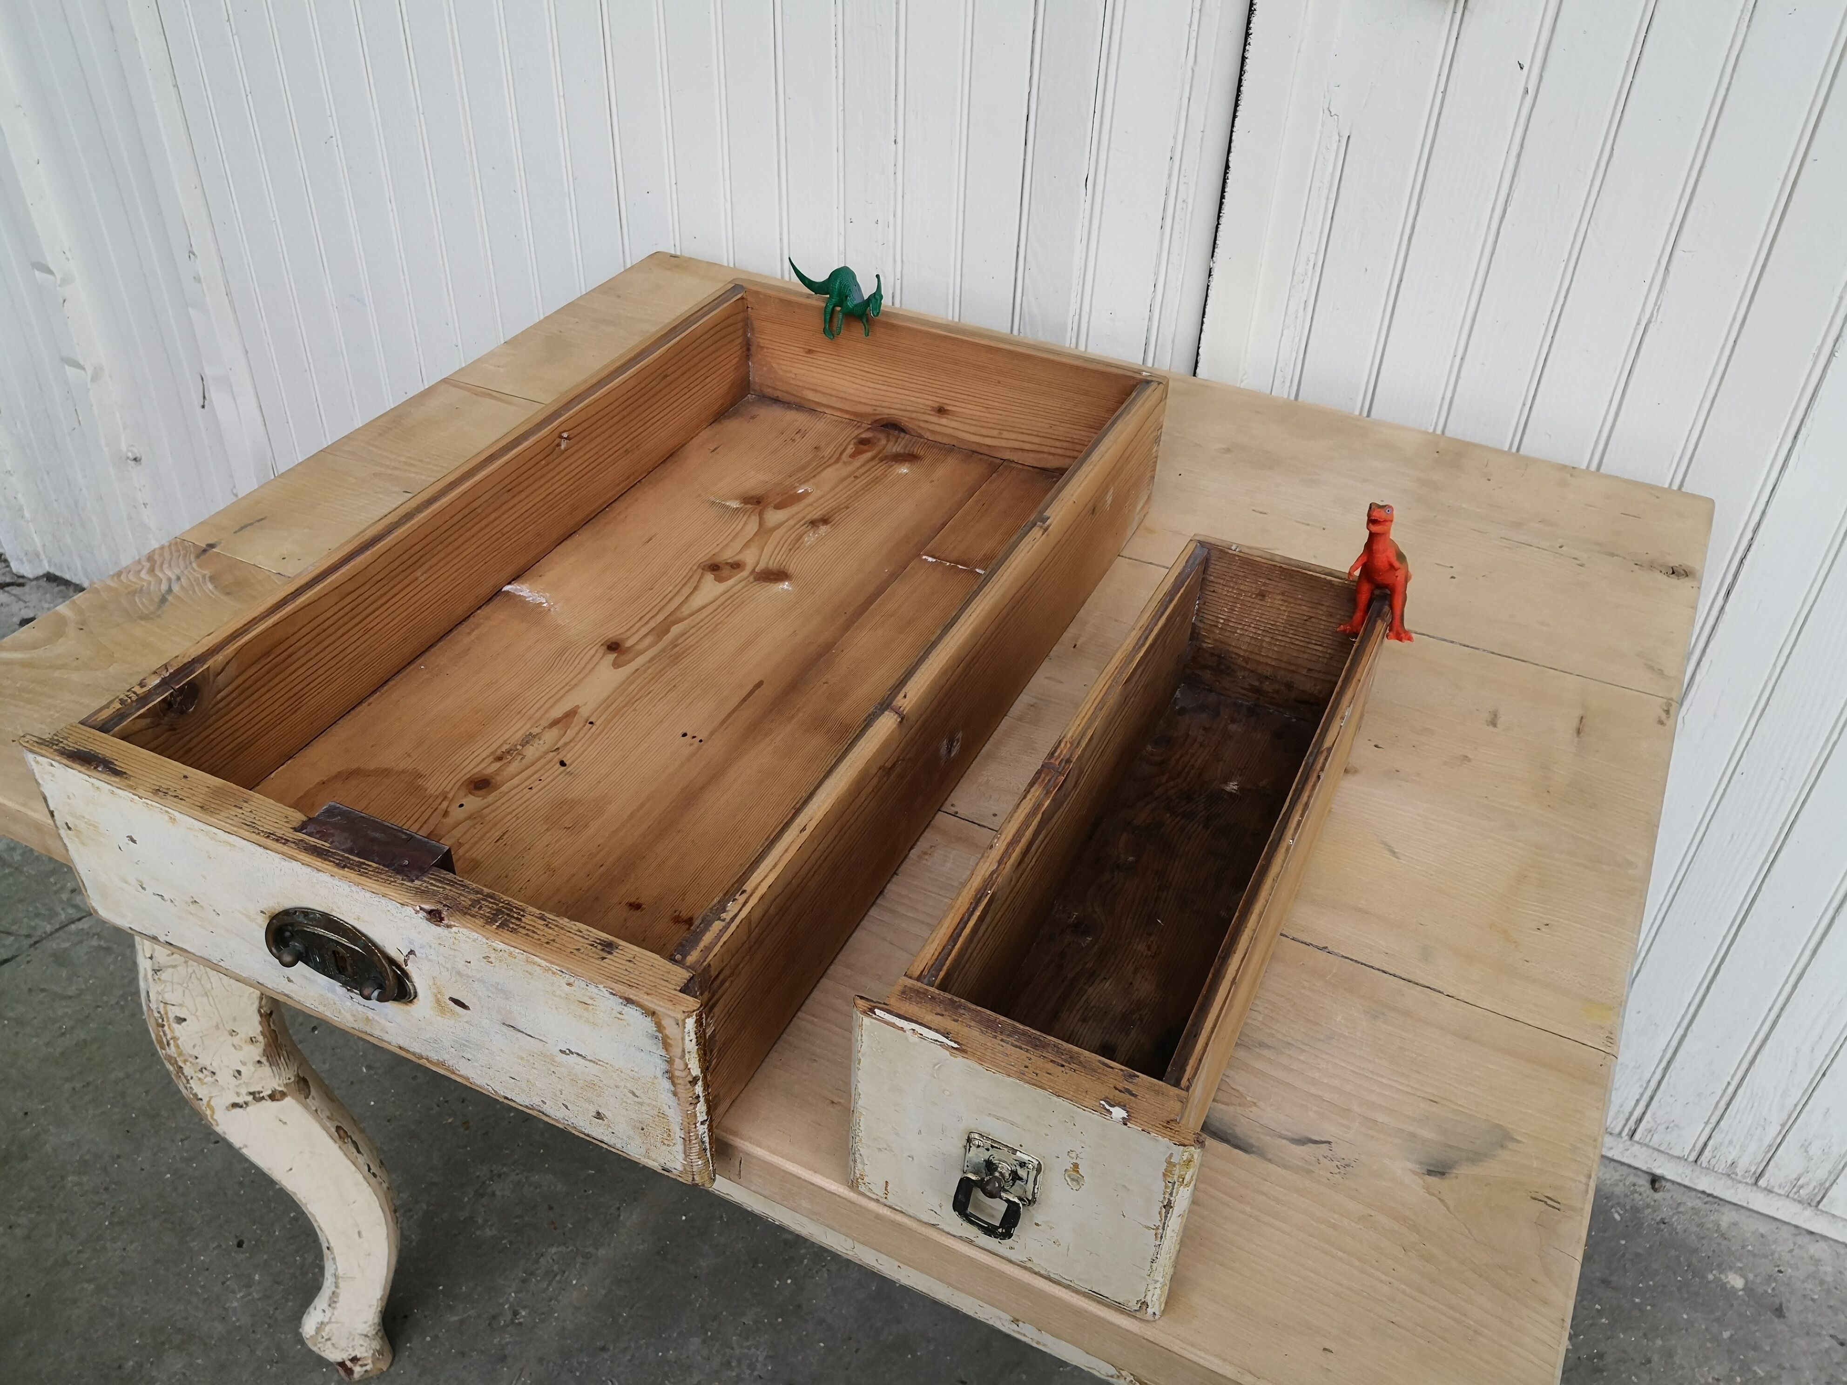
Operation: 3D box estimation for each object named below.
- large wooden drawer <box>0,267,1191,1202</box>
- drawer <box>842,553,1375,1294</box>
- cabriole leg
[{"bbox_3d":[-0.138,-0.058,0.972,0.411,0.125,0.689,17,41,19],"label":"large wooden drawer"},{"bbox_3d":[0.130,0.088,0.766,0.151,0.132,0.421,18,41,20],"label":"drawer"},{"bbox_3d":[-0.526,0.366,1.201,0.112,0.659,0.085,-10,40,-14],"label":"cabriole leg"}]

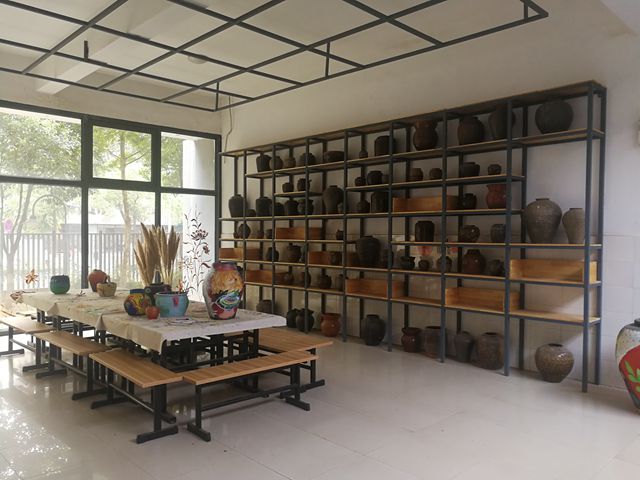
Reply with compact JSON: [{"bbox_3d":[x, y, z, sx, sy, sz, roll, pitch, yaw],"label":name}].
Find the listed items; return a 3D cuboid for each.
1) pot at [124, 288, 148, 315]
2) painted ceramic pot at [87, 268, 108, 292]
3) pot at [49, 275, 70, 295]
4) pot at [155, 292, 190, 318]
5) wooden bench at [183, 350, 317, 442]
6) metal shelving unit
[{"bbox_3d":[-1.682,0.578,4.612,0.226,0.229,0.226,1,0,0],"label":"pot"},{"bbox_3d":[-2.879,0.532,6.520,0.257,0.280,0.257,1,0,0],"label":"painted ceramic pot"},{"bbox_3d":[-3.248,0.563,6.253,0.220,0.212,0.220,1,0,0],"label":"pot"},{"bbox_3d":[-1.357,0.592,4.598,0.299,0.206,0.299,1,0,0],"label":"pot"},{"bbox_3d":[-0.545,1.232,4.046,1.183,0.449,0.310,0,0,-42],"label":"wooden bench"},{"bbox_3d":[0.494,-0.057,7.254,0.405,3.018,6.435,0,0,-45],"label":"metal shelving unit"}]

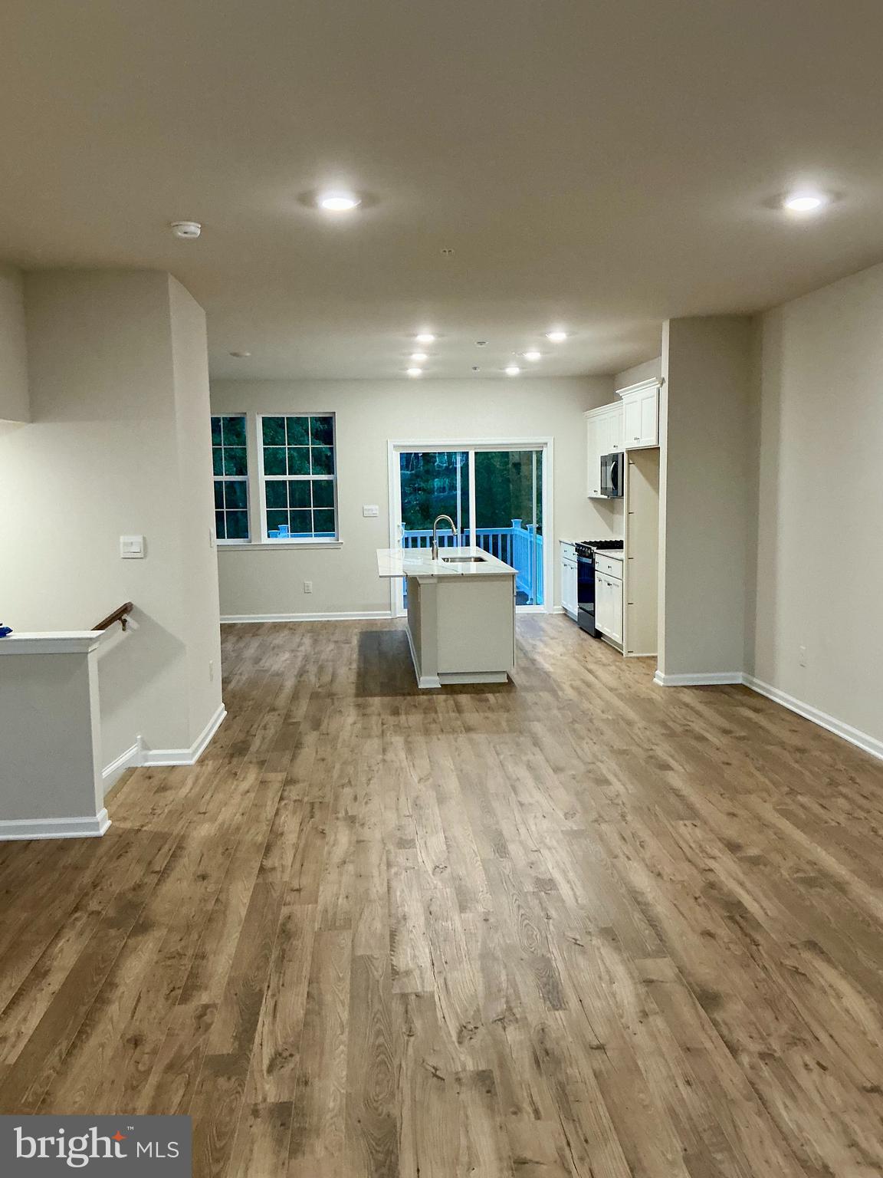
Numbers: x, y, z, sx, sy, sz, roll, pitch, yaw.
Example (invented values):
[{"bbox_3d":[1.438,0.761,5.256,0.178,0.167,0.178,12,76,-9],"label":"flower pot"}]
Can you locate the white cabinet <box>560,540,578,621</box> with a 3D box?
[{"bbox_3d":[1.784,-0.088,11.380,0.624,0.859,1.037,-1,6,-4],"label":"white cabinet"}]

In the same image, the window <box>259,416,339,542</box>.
[{"bbox_3d":[-1.669,-1.300,11.541,0.910,1.503,0.110,-1,6,-4],"label":"window"}]

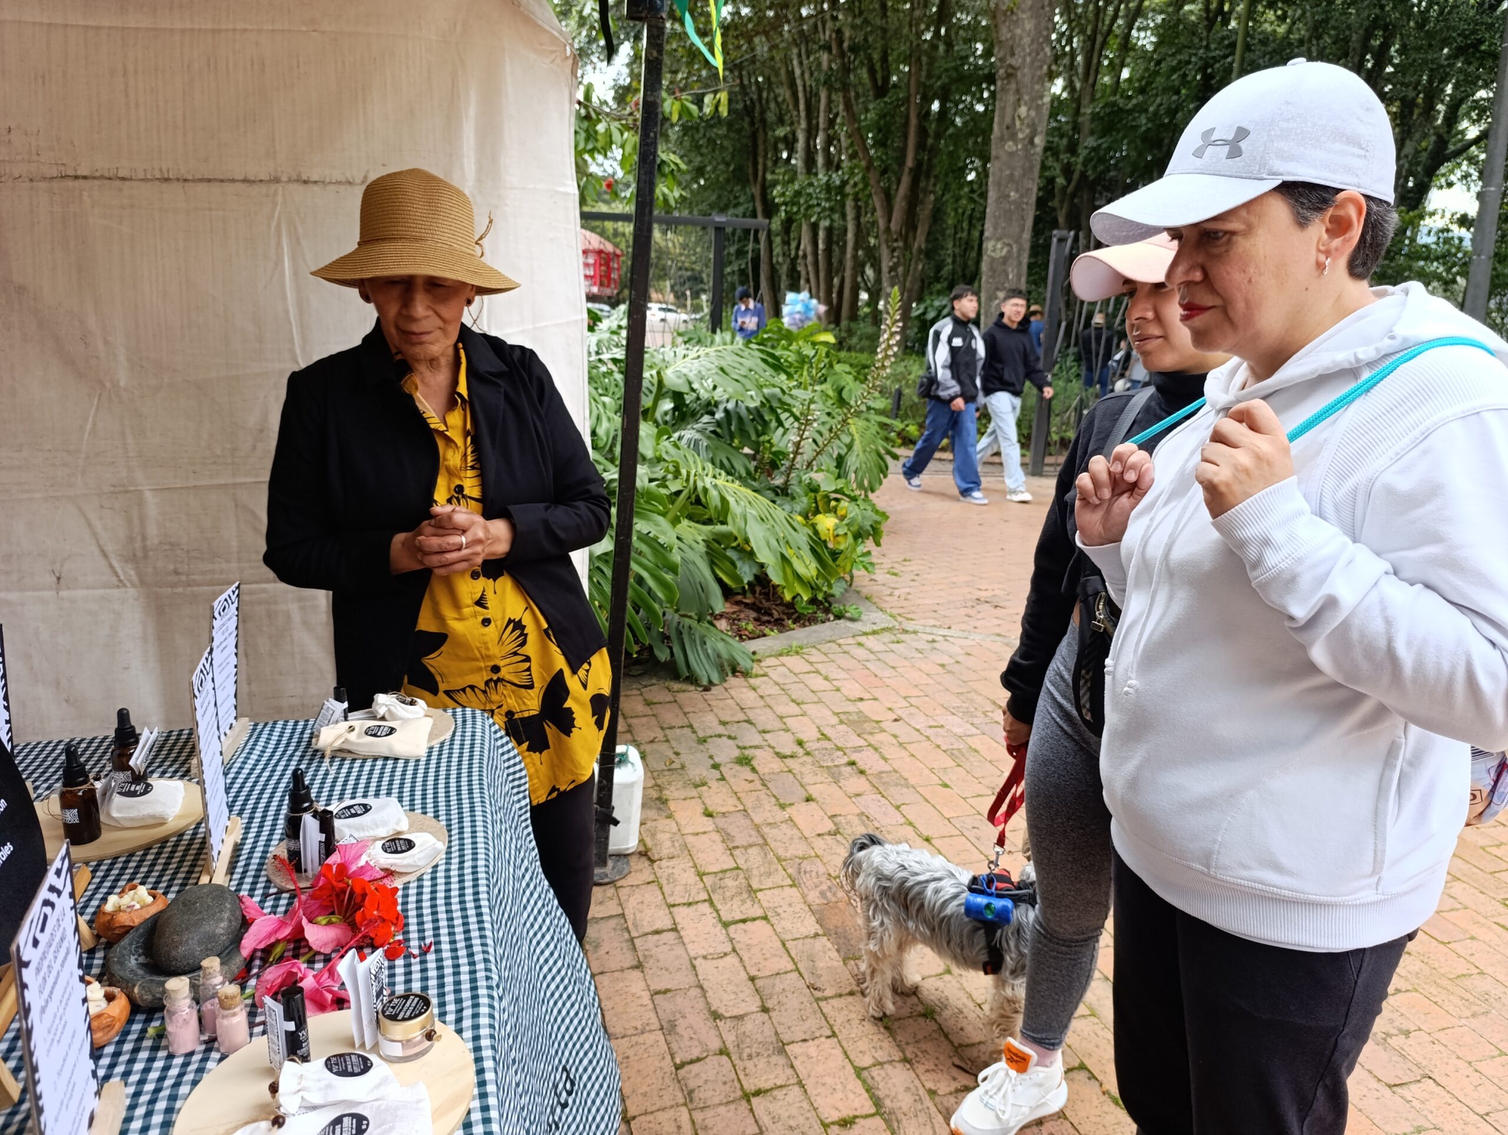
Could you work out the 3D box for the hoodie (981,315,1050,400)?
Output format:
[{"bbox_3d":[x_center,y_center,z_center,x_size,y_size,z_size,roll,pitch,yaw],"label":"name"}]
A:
[{"bbox_3d":[2.152,-1.737,8.228,0.520,0.660,0.410,-10,17,-41],"label":"hoodie"}]

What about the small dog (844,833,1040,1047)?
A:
[{"bbox_3d":[0.423,0.708,1.942,0.480,0.400,0.200,7,14,24],"label":"small dog"}]

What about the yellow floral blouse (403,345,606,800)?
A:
[{"bbox_3d":[-0.436,0.022,1.556,0.420,0.710,0.280,-6,15,-30],"label":"yellow floral blouse"}]

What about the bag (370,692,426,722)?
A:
[{"bbox_3d":[-0.469,0.184,1.325,0.073,0.027,0.055,1,13,-3],"label":"bag"}]

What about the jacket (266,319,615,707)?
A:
[{"bbox_3d":[-0.484,-0.055,1.549,0.500,0.640,0.340,-6,15,-29],"label":"jacket"}]

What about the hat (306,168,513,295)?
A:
[{"bbox_3d":[-0.487,-0.488,1.435,0.305,0.170,0.315,-6,17,-19],"label":"hat"}]

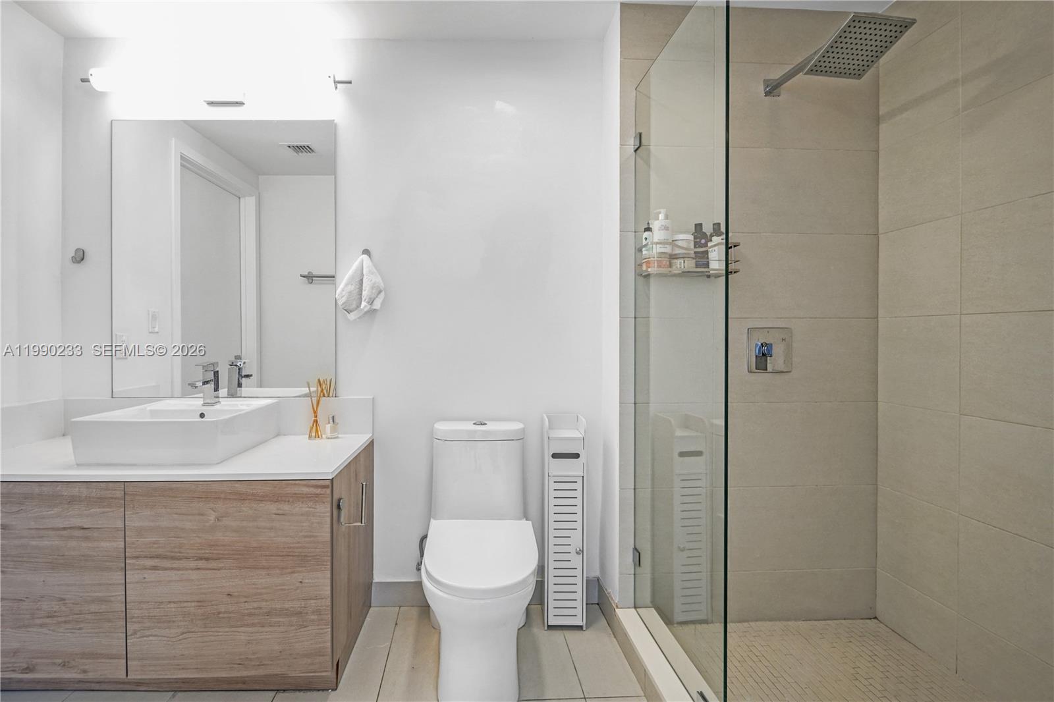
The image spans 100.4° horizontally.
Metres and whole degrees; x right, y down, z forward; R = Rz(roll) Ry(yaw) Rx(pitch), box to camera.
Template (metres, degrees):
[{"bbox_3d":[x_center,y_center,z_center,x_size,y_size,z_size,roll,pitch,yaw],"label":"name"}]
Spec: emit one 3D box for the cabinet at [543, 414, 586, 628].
[{"bbox_3d":[0.142,0.650,1.715,0.157,0.787,0.155,0,1,-2],"label":"cabinet"}]

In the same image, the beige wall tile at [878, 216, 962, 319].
[{"bbox_3d":[1.315,-0.270,1.483,0.010,0.307,0.263,0,1,-9],"label":"beige wall tile"}]

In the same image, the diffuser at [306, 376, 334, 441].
[{"bbox_3d":[-0.812,0.225,1.695,0.070,0.237,0.066,0,1,-2],"label":"diffuser"}]

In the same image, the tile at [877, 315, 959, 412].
[{"bbox_3d":[1.312,0.038,1.484,0.010,0.307,0.263,0,1,-9],"label":"tile"}]

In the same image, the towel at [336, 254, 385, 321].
[{"bbox_3d":[-0.660,-0.251,1.735,0.187,0.262,0.075,0,1,-2],"label":"towel"}]

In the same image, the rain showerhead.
[{"bbox_3d":[0.907,-0.893,1.360,0.190,0.180,0.480,0,1,-4],"label":"rain showerhead"}]

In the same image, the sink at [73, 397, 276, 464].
[{"bbox_3d":[-1.203,0.275,1.562,0.460,0.142,0.390,0,1,-3],"label":"sink"}]

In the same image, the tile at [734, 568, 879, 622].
[{"bbox_3d":[0.983,0.895,1.608,0.595,0.188,0.010,0,1,-2],"label":"tile"}]

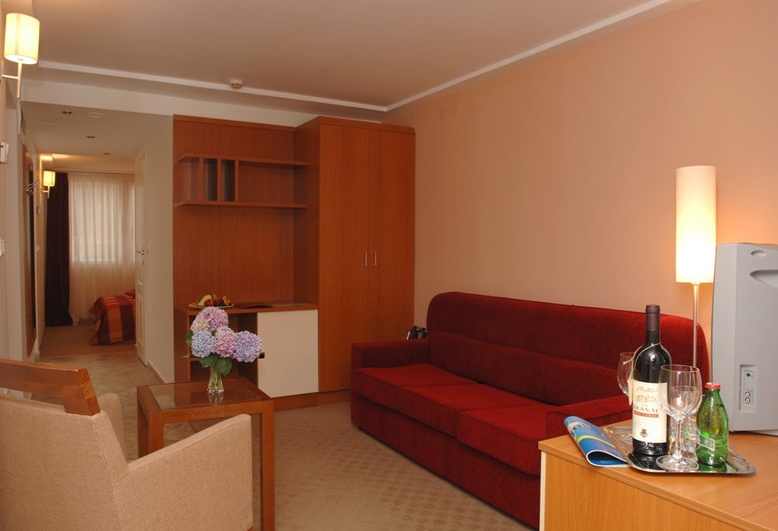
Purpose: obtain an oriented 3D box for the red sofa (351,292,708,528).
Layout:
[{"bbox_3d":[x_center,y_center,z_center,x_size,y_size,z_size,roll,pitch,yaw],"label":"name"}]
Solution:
[{"bbox_3d":[0.577,0.645,3.063,0.810,0.850,1.860,-2,3,-32],"label":"red sofa"}]

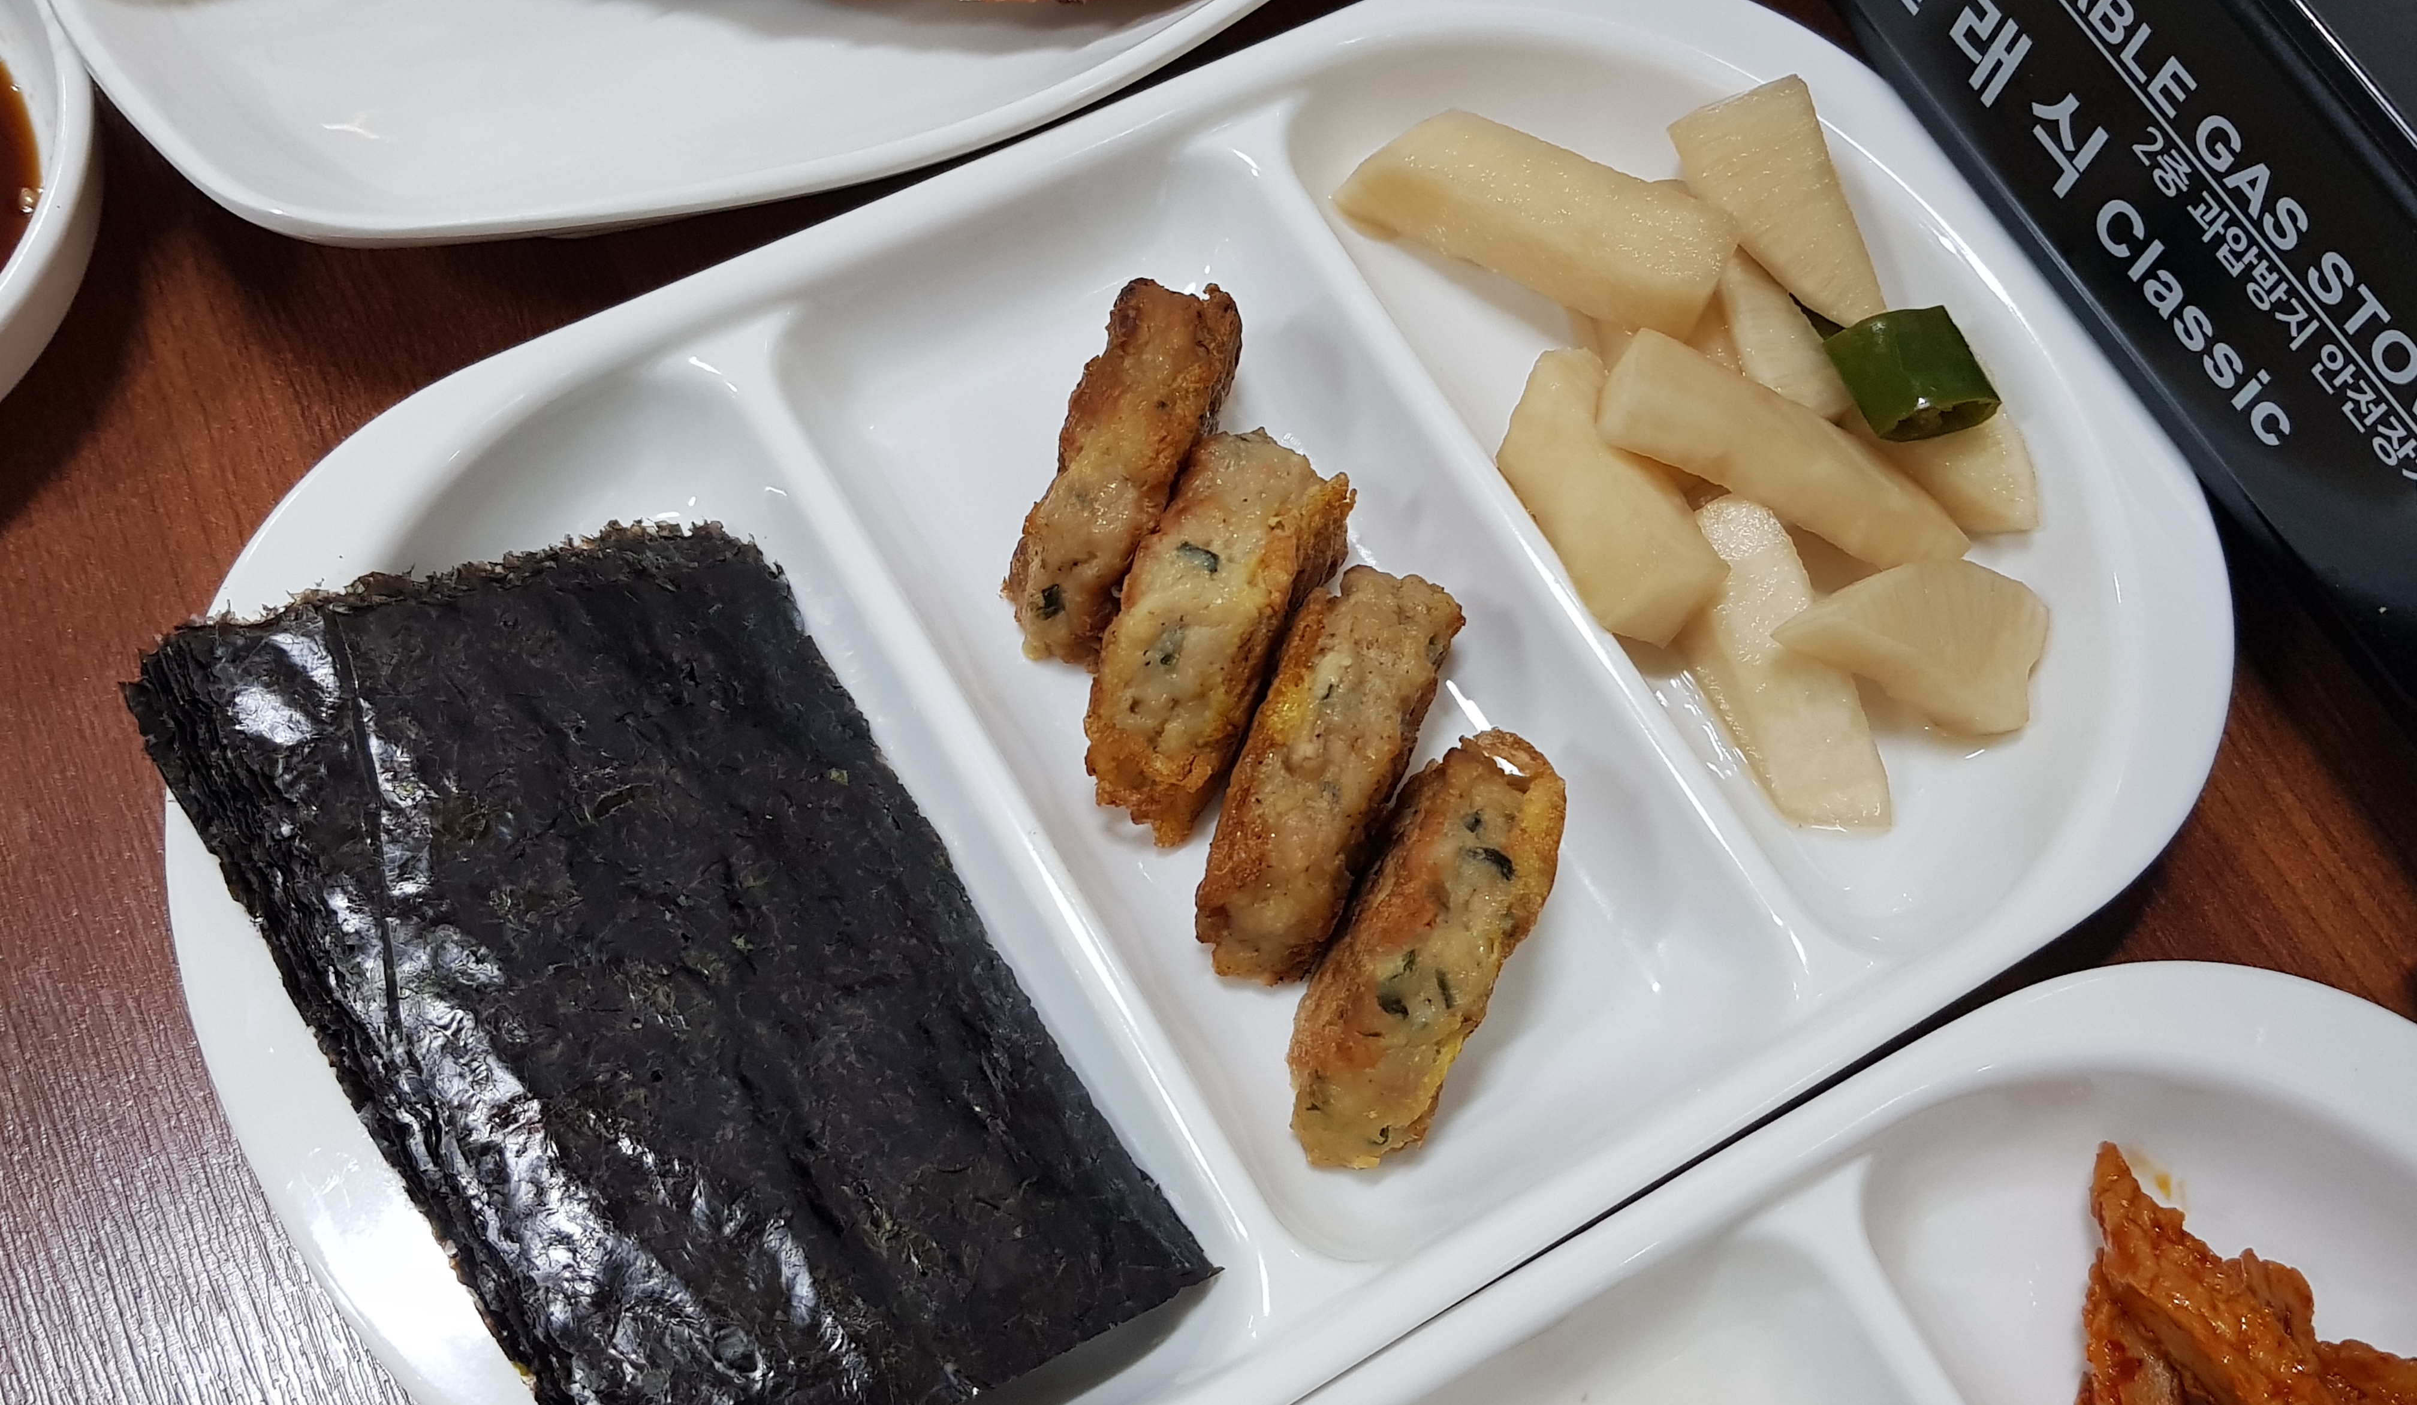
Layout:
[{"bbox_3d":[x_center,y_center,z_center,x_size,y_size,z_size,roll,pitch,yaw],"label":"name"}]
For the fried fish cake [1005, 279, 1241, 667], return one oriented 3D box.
[{"bbox_3d":[-0.013,-0.035,0.271,0.018,0.020,0.062,20,69,3],"label":"fried fish cake"}]

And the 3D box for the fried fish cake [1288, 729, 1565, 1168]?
[{"bbox_3d":[0.030,0.033,0.248,0.019,0.020,0.061,26,69,5],"label":"fried fish cake"}]

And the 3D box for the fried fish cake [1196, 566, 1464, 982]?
[{"bbox_3d":[0.017,0.010,0.256,0.021,0.020,0.061,23,69,4],"label":"fried fish cake"}]

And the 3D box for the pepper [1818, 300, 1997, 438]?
[{"bbox_3d":[0.108,-0.050,0.278,0.020,0.013,0.017,-15,71,-10],"label":"pepper"}]

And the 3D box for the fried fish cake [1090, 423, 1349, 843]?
[{"bbox_3d":[0.001,-0.011,0.263,0.024,0.020,0.060,22,69,3],"label":"fried fish cake"}]

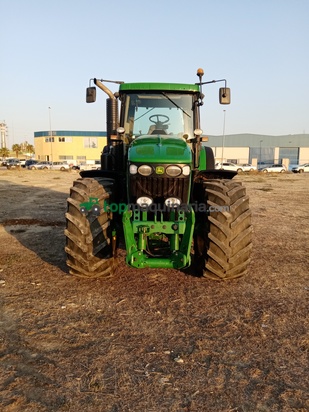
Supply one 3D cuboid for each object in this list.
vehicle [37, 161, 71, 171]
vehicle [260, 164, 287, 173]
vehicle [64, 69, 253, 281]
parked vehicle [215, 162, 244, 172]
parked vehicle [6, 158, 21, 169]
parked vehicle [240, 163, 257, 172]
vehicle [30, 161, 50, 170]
[{"bbox_3d":[-15.150,-6.086,47.000,4.200,1.470,1.760,1,8,0],"label":"vehicle"},{"bbox_3d":[17.950,-5.697,47.200,4.050,1.430,1.740,1,8,0],"label":"vehicle"},{"bbox_3d":[0.109,-0.771,6.052,2.600,3.350,5.100,1,8,1],"label":"vehicle"},{"bbox_3d":[11.500,-5.810,47.200,4.300,1.500,1.800,1,8,0],"label":"parked vehicle"},{"bbox_3d":[-21.900,-6.496,48.300,1.830,1.750,4.500,-3,9,-24],"label":"parked vehicle"},{"bbox_3d":[14.250,-6.183,50.200,4.250,1.450,1.760,1,8,0],"label":"parked vehicle"},{"bbox_3d":[-17.900,-6.512,49.800,4.300,1.450,1.760,1,8,0],"label":"vehicle"}]

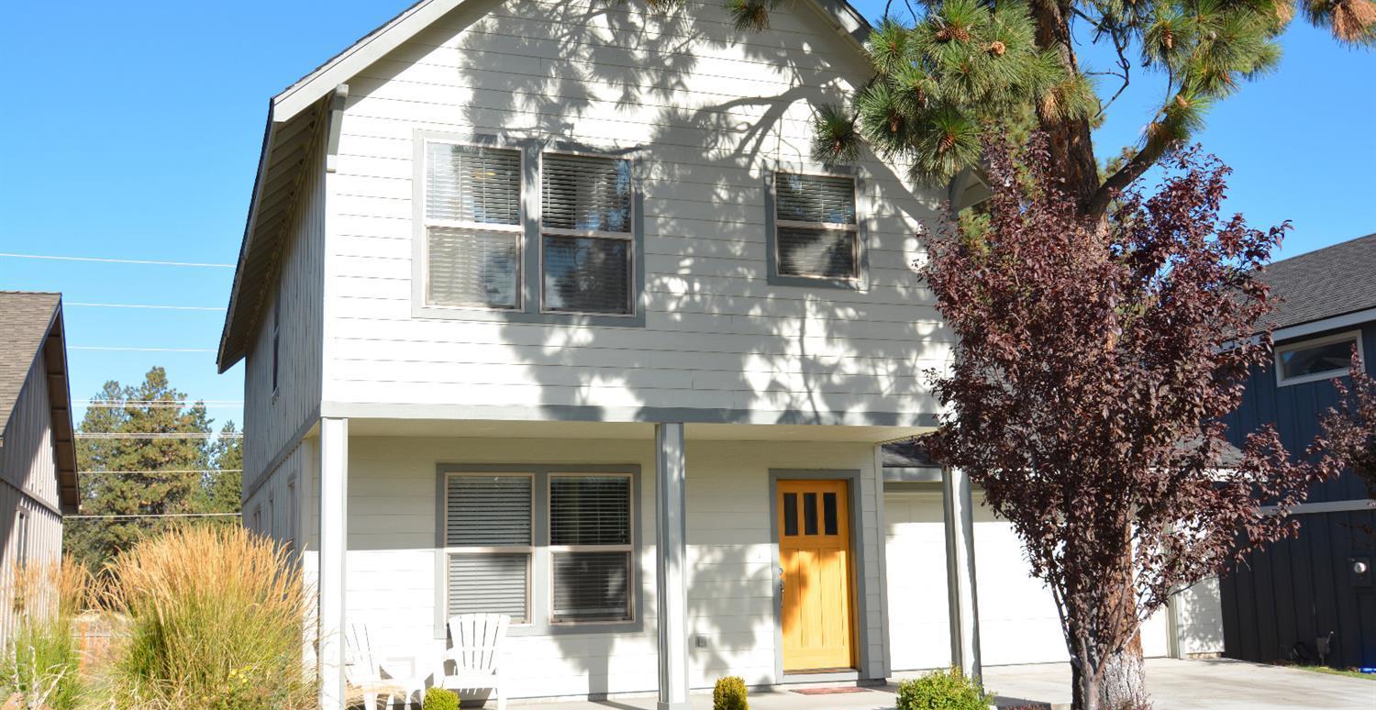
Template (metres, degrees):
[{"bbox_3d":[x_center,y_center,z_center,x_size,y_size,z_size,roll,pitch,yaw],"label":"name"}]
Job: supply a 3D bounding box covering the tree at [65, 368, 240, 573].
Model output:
[{"bbox_3d":[-23.200,5.886,59.161,7.200,10.874,7.000,2,-9,-20],"label":"tree"}]

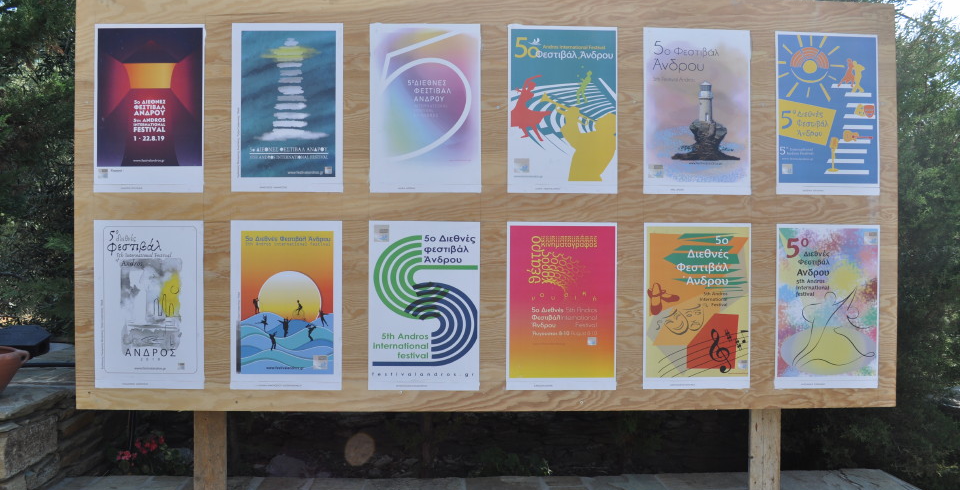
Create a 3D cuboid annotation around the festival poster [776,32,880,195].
[{"bbox_3d":[1.059,-0.401,2.430,0.327,0.500,0.008,0,0,-2],"label":"festival poster"}]

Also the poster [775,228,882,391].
[{"bbox_3d":[1.056,0.186,2.426,0.327,0.500,0.008,1,0,-2],"label":"poster"}]

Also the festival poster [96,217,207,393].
[{"bbox_3d":[-0.974,0.175,2.349,0.327,0.500,0.008,0,0,-2],"label":"festival poster"}]

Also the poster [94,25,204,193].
[{"bbox_3d":[-0.975,-0.404,2.354,0.327,0.500,0.008,0,0,-2],"label":"poster"}]

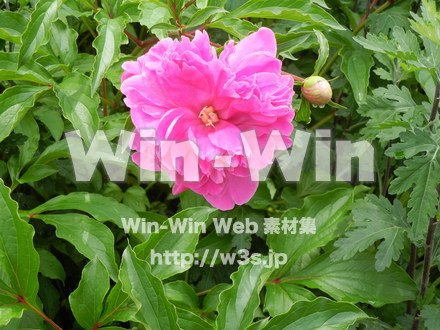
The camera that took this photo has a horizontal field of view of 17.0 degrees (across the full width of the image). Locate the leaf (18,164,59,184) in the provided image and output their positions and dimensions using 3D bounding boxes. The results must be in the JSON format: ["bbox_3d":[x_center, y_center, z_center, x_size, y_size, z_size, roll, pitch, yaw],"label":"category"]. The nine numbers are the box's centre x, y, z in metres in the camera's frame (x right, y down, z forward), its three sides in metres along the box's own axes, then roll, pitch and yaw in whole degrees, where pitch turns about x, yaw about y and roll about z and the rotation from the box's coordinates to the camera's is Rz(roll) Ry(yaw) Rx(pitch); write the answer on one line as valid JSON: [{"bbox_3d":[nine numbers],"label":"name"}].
[{"bbox_3d":[-0.160,0.008,1.300,0.039,0.009,0.018,-21,43,-15],"label":"leaf"}]

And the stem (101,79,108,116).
[{"bbox_3d":[-0.106,-0.062,1.350,0.004,0.040,0.004,-3,30,2],"label":"stem"}]

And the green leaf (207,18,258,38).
[{"bbox_3d":[0.011,-0.117,1.270,0.047,0.010,0.020,10,45,14],"label":"green leaf"}]

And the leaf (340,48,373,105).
[{"bbox_3d":[0.122,-0.079,1.310,0.030,0.012,0.056,-9,61,-5],"label":"leaf"}]

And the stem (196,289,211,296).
[{"bbox_3d":[-0.015,0.114,1.320,0.014,0.004,0.004,-16,73,-6],"label":"stem"}]

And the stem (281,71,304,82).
[{"bbox_3d":[0.063,-0.077,1.285,0.024,0.004,0.004,23,74,6],"label":"stem"}]

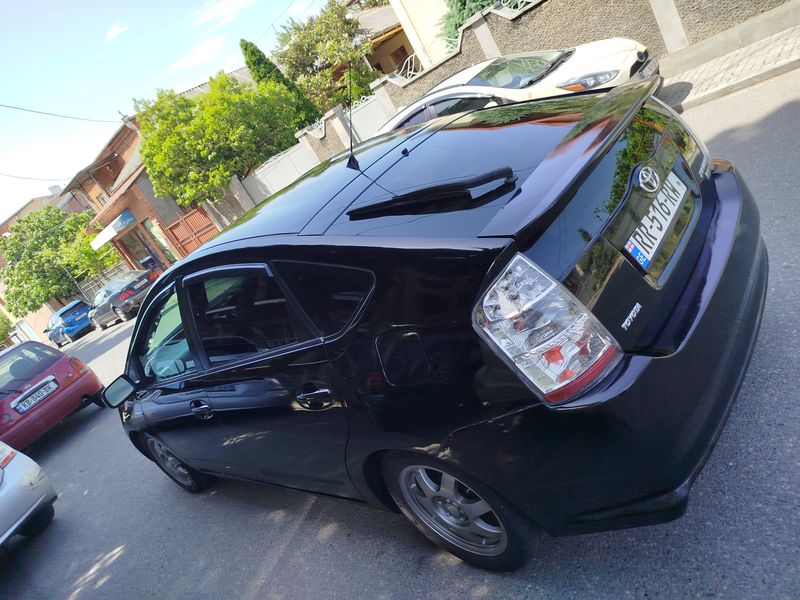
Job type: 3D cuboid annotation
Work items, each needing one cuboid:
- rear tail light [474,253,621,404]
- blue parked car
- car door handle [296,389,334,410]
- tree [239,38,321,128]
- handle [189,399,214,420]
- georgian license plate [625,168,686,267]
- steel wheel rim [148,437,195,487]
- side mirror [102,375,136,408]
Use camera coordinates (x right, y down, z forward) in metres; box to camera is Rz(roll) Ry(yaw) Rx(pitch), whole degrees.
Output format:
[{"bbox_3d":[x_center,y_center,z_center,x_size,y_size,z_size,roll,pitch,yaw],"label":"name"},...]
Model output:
[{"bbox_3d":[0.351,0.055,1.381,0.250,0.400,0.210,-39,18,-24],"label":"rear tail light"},{"bbox_3d":[-16.312,1.231,27.560,4.050,1.450,1.700,-14,24,46],"label":"blue parked car"},{"bbox_3d":[-0.285,0.334,1.871,0.210,0.075,0.055,-13,25,47],"label":"car door handle"},{"bbox_3d":[-2.589,-4.290,13.822,1.400,4.740,1.400,-13,25,47],"label":"tree"},{"bbox_3d":[-0.952,0.525,2.661,0.200,0.075,0.055,-13,25,47],"label":"handle"},{"bbox_3d":[0.809,-0.269,1.730,0.520,0.112,0.015,-45,6,-38],"label":"georgian license plate"},{"bbox_3d":[-1.577,1.107,3.926,0.420,0.420,0.160,-13,25,47],"label":"steel wheel rim"},{"bbox_3d":[-1.570,0.509,3.083,0.125,0.130,0.190,-13,25,47],"label":"side mirror"}]

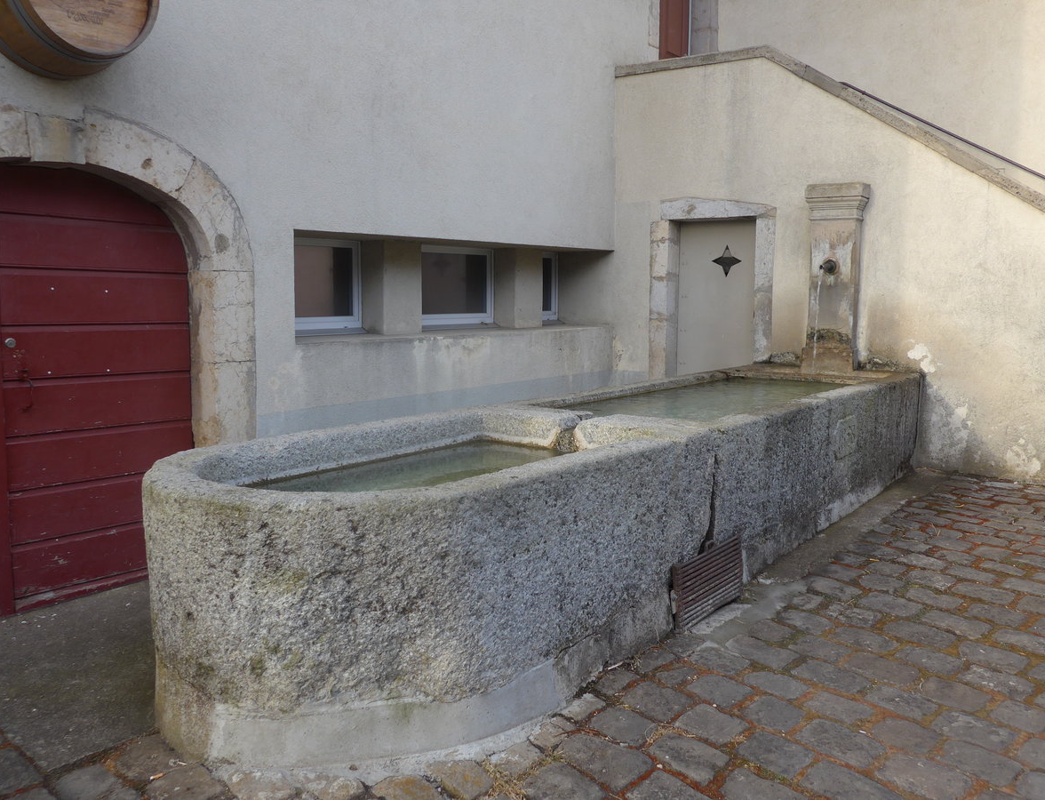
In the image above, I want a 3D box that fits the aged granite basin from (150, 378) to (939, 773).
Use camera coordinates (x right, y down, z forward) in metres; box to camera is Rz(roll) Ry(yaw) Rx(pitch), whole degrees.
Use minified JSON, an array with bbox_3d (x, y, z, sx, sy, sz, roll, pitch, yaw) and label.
[{"bbox_3d":[0.777,0.353,4.583,1.233,0.740,5.688,5,7,33],"label":"aged granite basin"}]

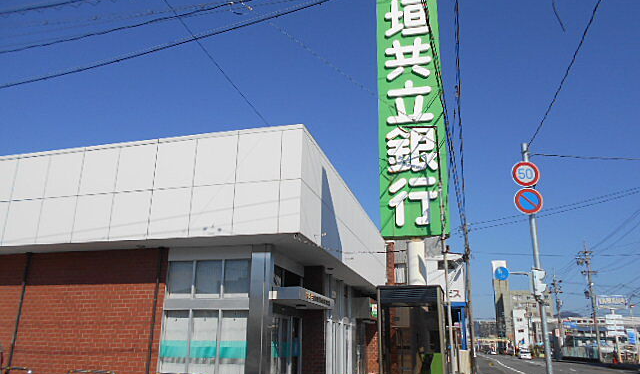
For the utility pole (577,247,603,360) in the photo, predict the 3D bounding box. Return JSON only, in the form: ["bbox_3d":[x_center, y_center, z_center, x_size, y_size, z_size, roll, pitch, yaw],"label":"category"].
[{"bbox_3d":[35.849,15.007,63.239,1.900,14.513,0.700,-4,-19,15],"label":"utility pole"}]

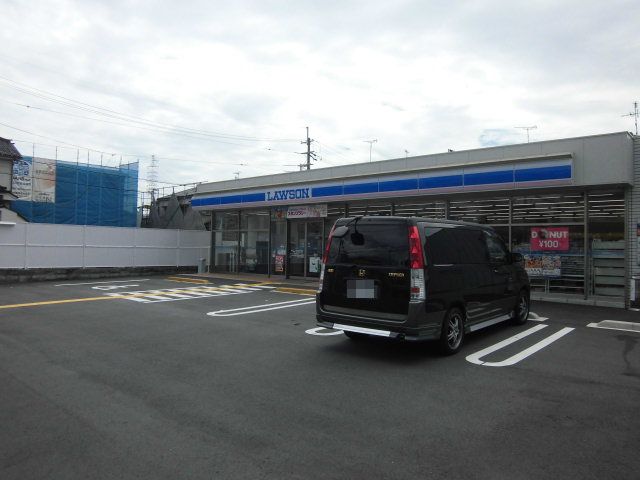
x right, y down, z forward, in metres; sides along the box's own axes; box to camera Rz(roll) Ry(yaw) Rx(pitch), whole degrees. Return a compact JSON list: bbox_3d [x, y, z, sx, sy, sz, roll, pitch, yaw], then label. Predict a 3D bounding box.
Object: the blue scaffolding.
[{"bbox_3d":[-22.852,-2.365,42.265,7.300,8.600,9.800,0,-1,40],"label":"blue scaffolding"}]

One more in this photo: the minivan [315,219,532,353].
[{"bbox_3d":[2.030,0.600,7.780,1.710,1.830,4.650,0,0,41],"label":"minivan"}]

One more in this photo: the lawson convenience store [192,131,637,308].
[{"bbox_3d":[3.680,-0.285,18.095,16.200,3.900,8.400,0,-1,40],"label":"lawson convenience store"}]

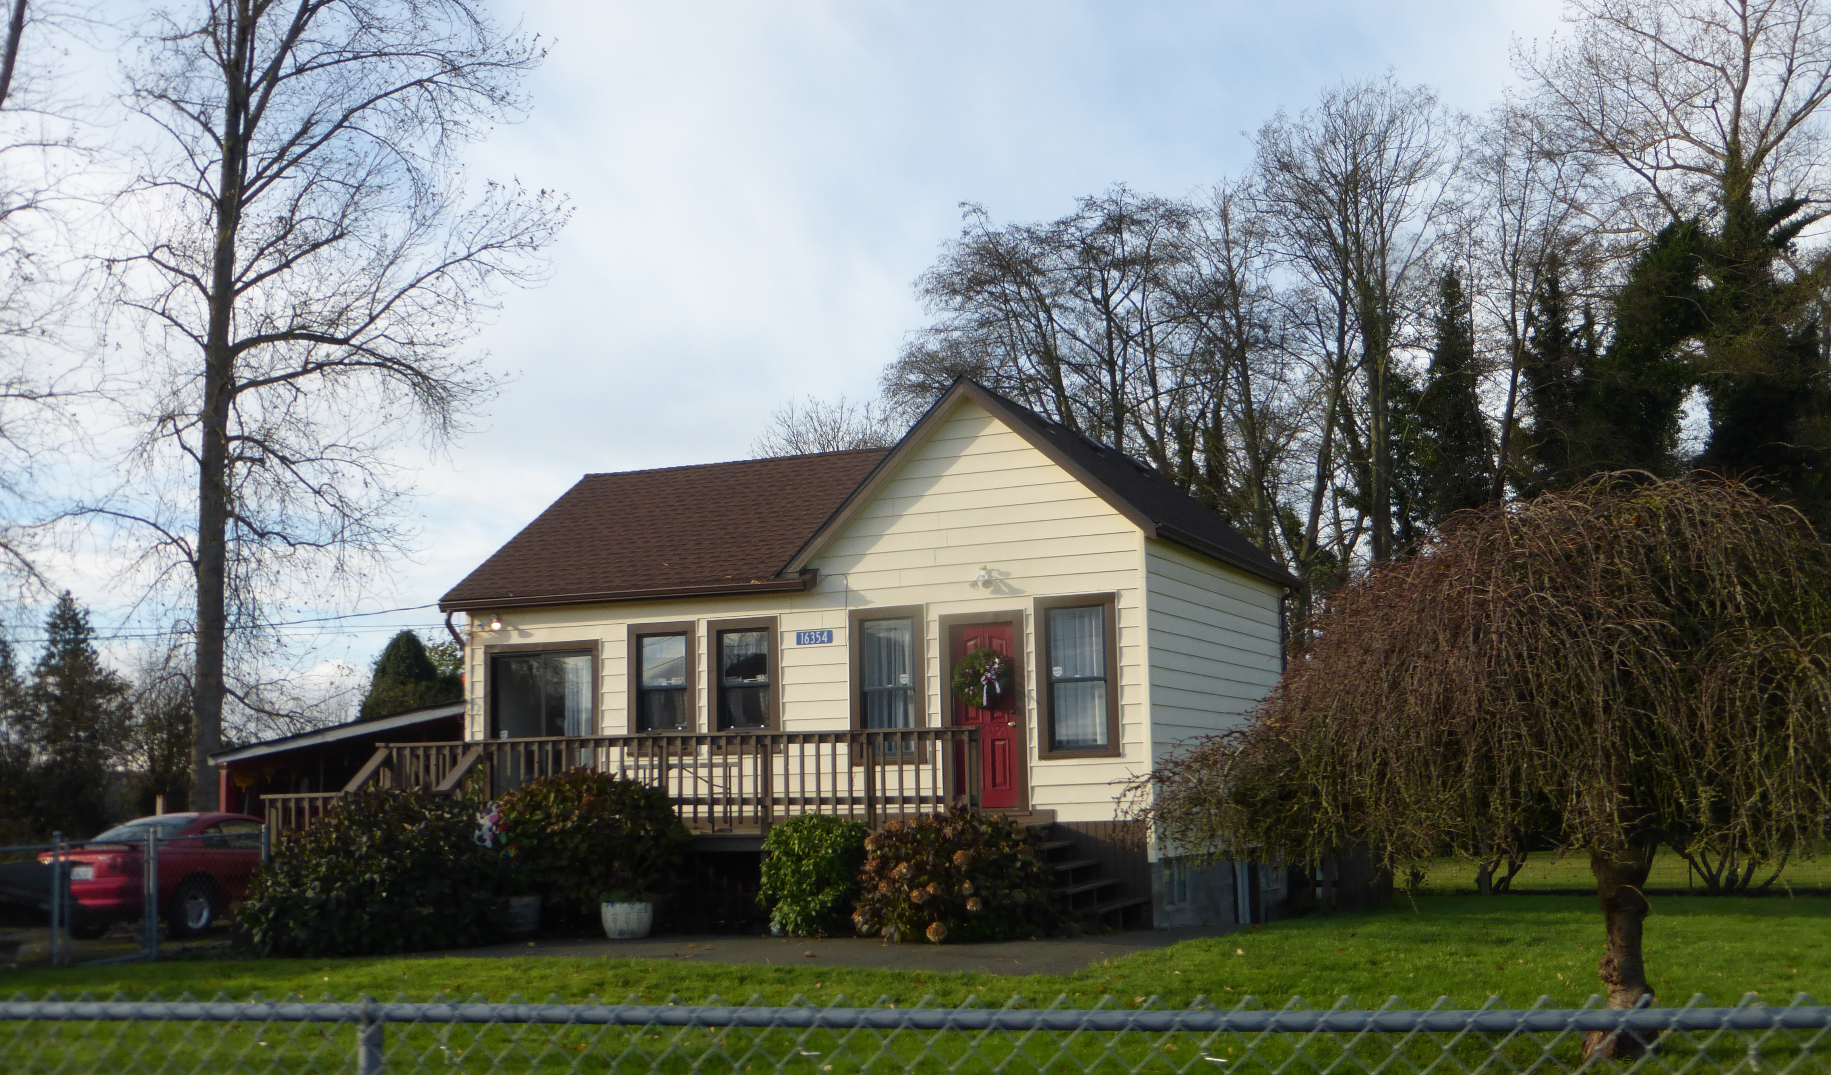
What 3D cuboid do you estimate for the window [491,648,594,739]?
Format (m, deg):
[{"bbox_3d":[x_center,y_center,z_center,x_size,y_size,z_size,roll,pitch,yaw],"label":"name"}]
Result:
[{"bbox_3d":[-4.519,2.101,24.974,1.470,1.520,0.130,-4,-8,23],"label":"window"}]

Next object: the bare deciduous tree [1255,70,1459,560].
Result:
[{"bbox_3d":[10.492,-1.974,48.577,4.900,18.340,4.900,-1,-7,0],"label":"bare deciduous tree"}]

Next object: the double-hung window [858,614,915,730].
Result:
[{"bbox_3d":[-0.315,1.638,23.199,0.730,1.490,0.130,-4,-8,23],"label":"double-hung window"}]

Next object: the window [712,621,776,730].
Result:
[{"bbox_3d":[-1.993,1.690,23.923,0.840,1.440,0.130,-4,-8,23],"label":"window"}]

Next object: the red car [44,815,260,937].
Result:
[{"bbox_3d":[-8.380,4.070,24.950,1.840,1.360,4.600,-4,-8,24],"label":"red car"}]

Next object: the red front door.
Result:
[{"bbox_3d":[0.792,1.975,22.867,0.840,2.060,0.100,-4,-8,23],"label":"red front door"}]

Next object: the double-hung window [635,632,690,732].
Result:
[{"bbox_3d":[-2.988,1.778,24.471,0.700,1.280,0.120,-4,-8,23],"label":"double-hung window"}]

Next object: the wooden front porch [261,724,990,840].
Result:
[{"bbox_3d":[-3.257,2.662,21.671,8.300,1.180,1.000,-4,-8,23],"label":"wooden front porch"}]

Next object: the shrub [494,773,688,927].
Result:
[{"bbox_3d":[-3.445,3.404,21.934,1.900,1.680,1.500,-4,-8,23],"label":"shrub"}]

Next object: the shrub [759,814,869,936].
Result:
[{"bbox_3d":[-1.019,3.395,20.700,1.100,1.220,1.100,-1,-7,0],"label":"shrub"}]

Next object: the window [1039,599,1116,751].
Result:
[{"bbox_3d":[1.761,1.505,22.455,0.930,1.760,0.120,-4,-8,23],"label":"window"}]

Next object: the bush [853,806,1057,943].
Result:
[{"bbox_3d":[0.399,3.278,20.208,1.900,1.380,1.500,-4,-8,23],"label":"bush"}]

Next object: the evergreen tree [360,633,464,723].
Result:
[{"bbox_3d":[-11.011,4.752,45.072,2.700,5.350,2.700,-4,-8,23],"label":"evergreen tree"}]

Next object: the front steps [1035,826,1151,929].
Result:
[{"bbox_3d":[1.614,3.566,21.353,1.150,1.080,1.650,-4,-8,23],"label":"front steps"}]

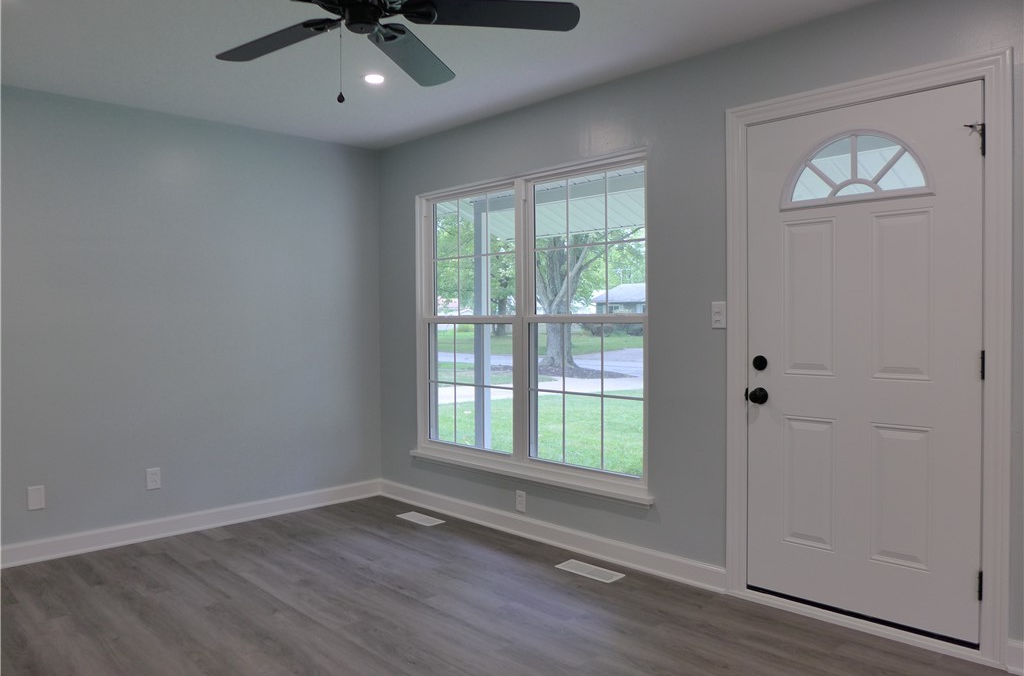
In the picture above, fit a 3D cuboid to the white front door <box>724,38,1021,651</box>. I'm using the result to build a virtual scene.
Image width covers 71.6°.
[{"bbox_3d":[1.382,0.076,2.880,1.073,2.189,0.120,1,1,44],"label":"white front door"}]

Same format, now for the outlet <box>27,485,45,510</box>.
[{"bbox_3d":[-2.465,0.832,3.684,0.080,0.122,0.012,-1,1,-45],"label":"outlet"}]

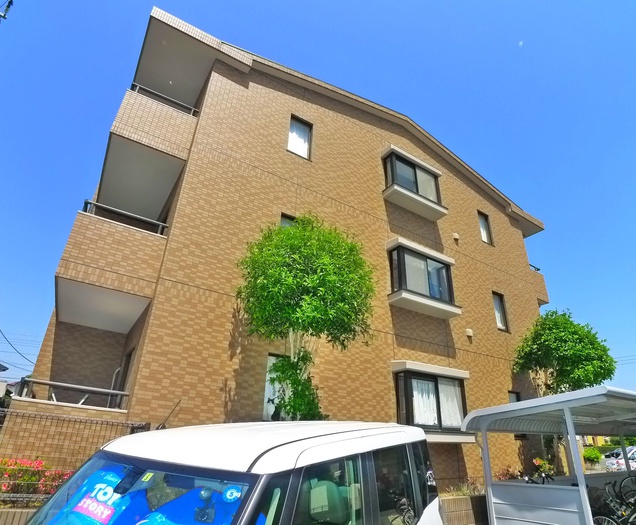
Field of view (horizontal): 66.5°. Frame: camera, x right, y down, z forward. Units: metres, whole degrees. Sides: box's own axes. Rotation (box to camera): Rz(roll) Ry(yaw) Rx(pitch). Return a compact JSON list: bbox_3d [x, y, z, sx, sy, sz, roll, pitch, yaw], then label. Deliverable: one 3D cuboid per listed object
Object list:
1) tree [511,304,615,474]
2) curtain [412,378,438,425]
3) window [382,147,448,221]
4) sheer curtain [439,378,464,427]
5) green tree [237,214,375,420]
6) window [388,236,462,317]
[{"bbox_3d":[5.241,2.694,10.442,2.350,3.900,2.200,18,-30,-27],"label":"tree"},{"bbox_3d":[2.141,2.775,9.639,0.700,1.000,0.100,18,-30,-27],"label":"curtain"},{"bbox_3d":[2.537,-2.029,12.703,1.880,1.500,0.480,18,-30,-27],"label":"window"},{"bbox_3d":[2.765,2.923,10.066,0.700,1.000,0.100,18,-30,-27],"label":"sheer curtain"},{"bbox_3d":[-0.226,1.050,7.573,2.300,4.100,2.200,18,-30,-27],"label":"green tree"},{"bbox_3d":[2.471,0.420,11.267,1.880,1.520,0.480,18,-30,-27],"label":"window"}]

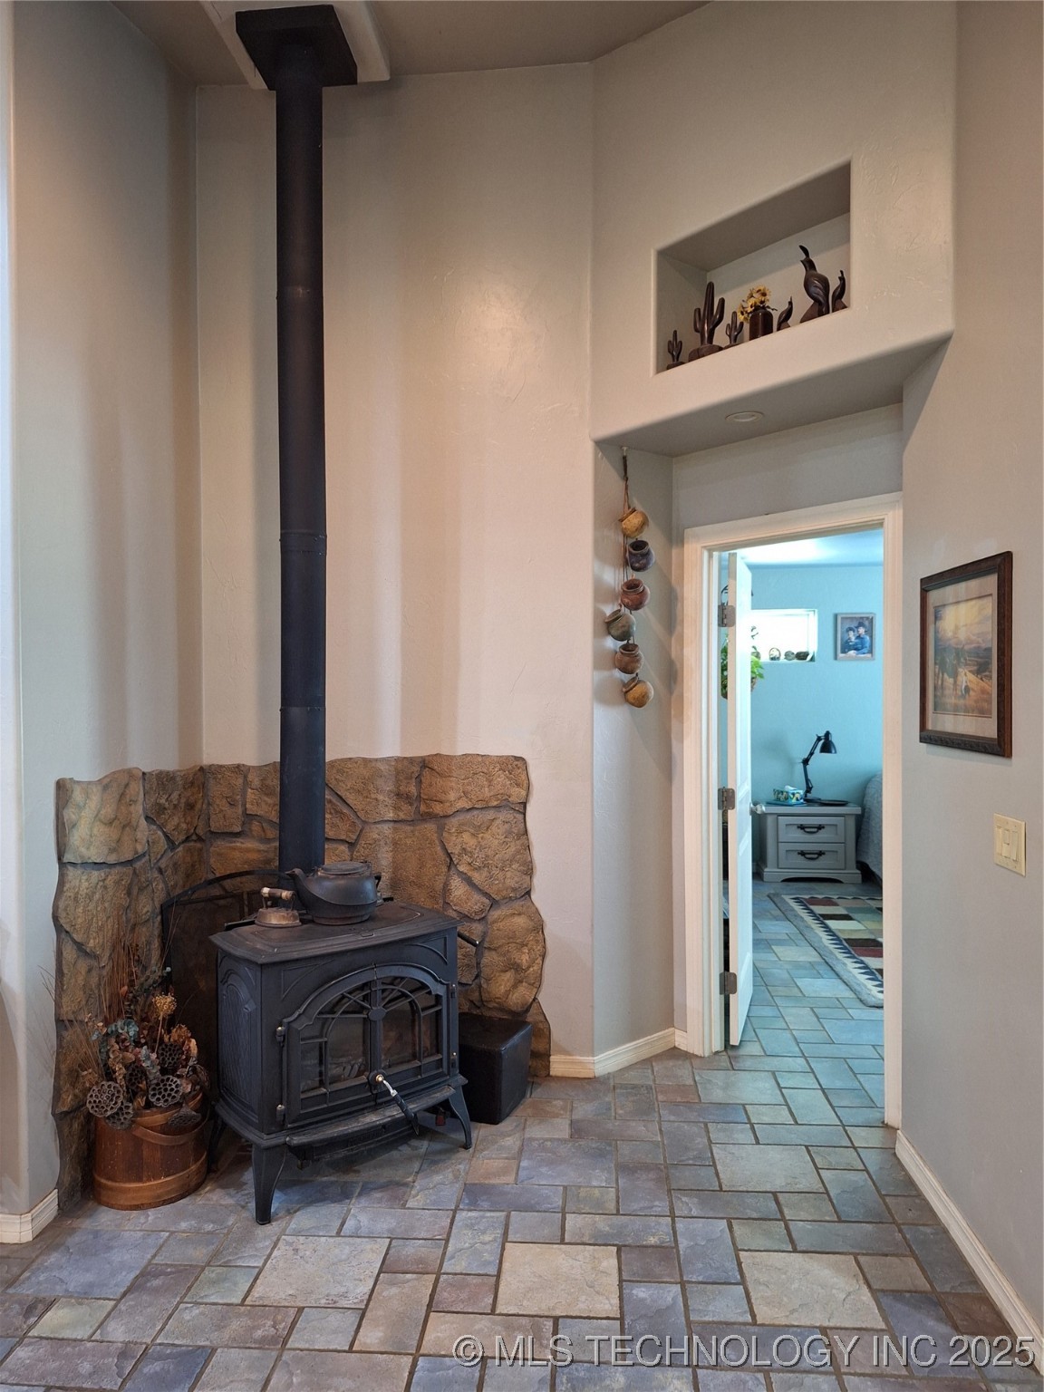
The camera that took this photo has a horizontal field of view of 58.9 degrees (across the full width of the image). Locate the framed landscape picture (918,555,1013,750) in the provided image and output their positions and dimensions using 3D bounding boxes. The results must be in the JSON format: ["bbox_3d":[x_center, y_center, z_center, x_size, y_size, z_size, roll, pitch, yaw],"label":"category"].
[{"bbox_3d":[1.162,-0.099,2.455,0.027,0.487,0.540,0,1,3],"label":"framed landscape picture"}]

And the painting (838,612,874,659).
[{"bbox_3d":[2.632,-0.465,7.287,0.288,0.367,0.025,0,1,4],"label":"painting"}]

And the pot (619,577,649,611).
[{"bbox_3d":[0.439,-0.387,3.580,0.110,0.105,0.110,-10,29,6],"label":"pot"}]

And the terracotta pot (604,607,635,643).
[{"bbox_3d":[0.375,-0.263,3.520,0.108,0.112,0.108,-43,14,-32],"label":"terracotta pot"}]

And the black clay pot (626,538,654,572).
[{"bbox_3d":[0.463,-0.543,3.594,0.106,0.114,0.106,-9,37,7],"label":"black clay pot"}]

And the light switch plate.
[{"bbox_3d":[1.158,0.352,2.205,0.010,0.124,0.160,0,1,3],"label":"light switch plate"}]

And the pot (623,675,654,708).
[{"bbox_3d":[0.454,-0.013,3.590,0.110,0.108,0.110,-38,18,15],"label":"pot"}]

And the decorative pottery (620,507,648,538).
[{"bbox_3d":[0.432,-0.669,3.566,0.111,0.105,0.111,-38,7,6],"label":"decorative pottery"}]

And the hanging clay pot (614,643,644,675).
[{"bbox_3d":[0.412,-0.140,3.560,0.107,0.101,0.107,0,26,0],"label":"hanging clay pot"}]

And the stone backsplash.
[{"bbox_3d":[-0.613,0.854,3.097,1.369,1.247,1.020,0,1,4],"label":"stone backsplash"}]

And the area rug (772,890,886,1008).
[{"bbox_3d":[2.442,1.418,5.384,1.500,0.012,2.313,0,1,4],"label":"area rug"}]

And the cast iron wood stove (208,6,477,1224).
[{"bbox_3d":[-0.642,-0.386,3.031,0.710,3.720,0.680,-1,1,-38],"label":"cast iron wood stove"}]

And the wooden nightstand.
[{"bbox_3d":[2.200,1.119,7.174,0.735,0.570,0.420,0,1,3],"label":"wooden nightstand"}]

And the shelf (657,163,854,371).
[{"bbox_3d":[0.819,-1.347,3.067,0.280,0.432,0.747,-1,1,-41],"label":"shelf"}]

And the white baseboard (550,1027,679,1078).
[{"bbox_3d":[0.383,1.418,3.697,0.575,0.084,0.165,-1,1,-41],"label":"white baseboard"}]

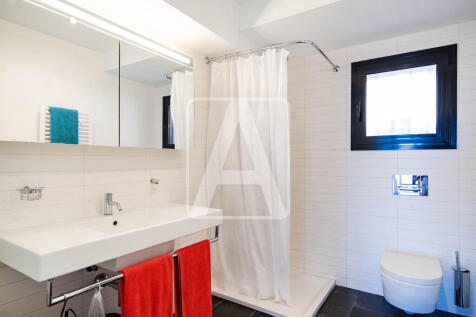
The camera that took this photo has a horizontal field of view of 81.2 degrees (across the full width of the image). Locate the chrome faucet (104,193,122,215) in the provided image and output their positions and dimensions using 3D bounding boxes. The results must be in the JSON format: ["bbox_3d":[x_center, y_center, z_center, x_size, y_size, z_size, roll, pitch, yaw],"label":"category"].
[{"bbox_3d":[-0.686,0.259,1.538,0.147,0.122,0.045,0,-1,33],"label":"chrome faucet"}]

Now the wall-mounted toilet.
[{"bbox_3d":[1.266,0.932,2.030,0.370,0.335,0.555,0,-1,33],"label":"wall-mounted toilet"}]

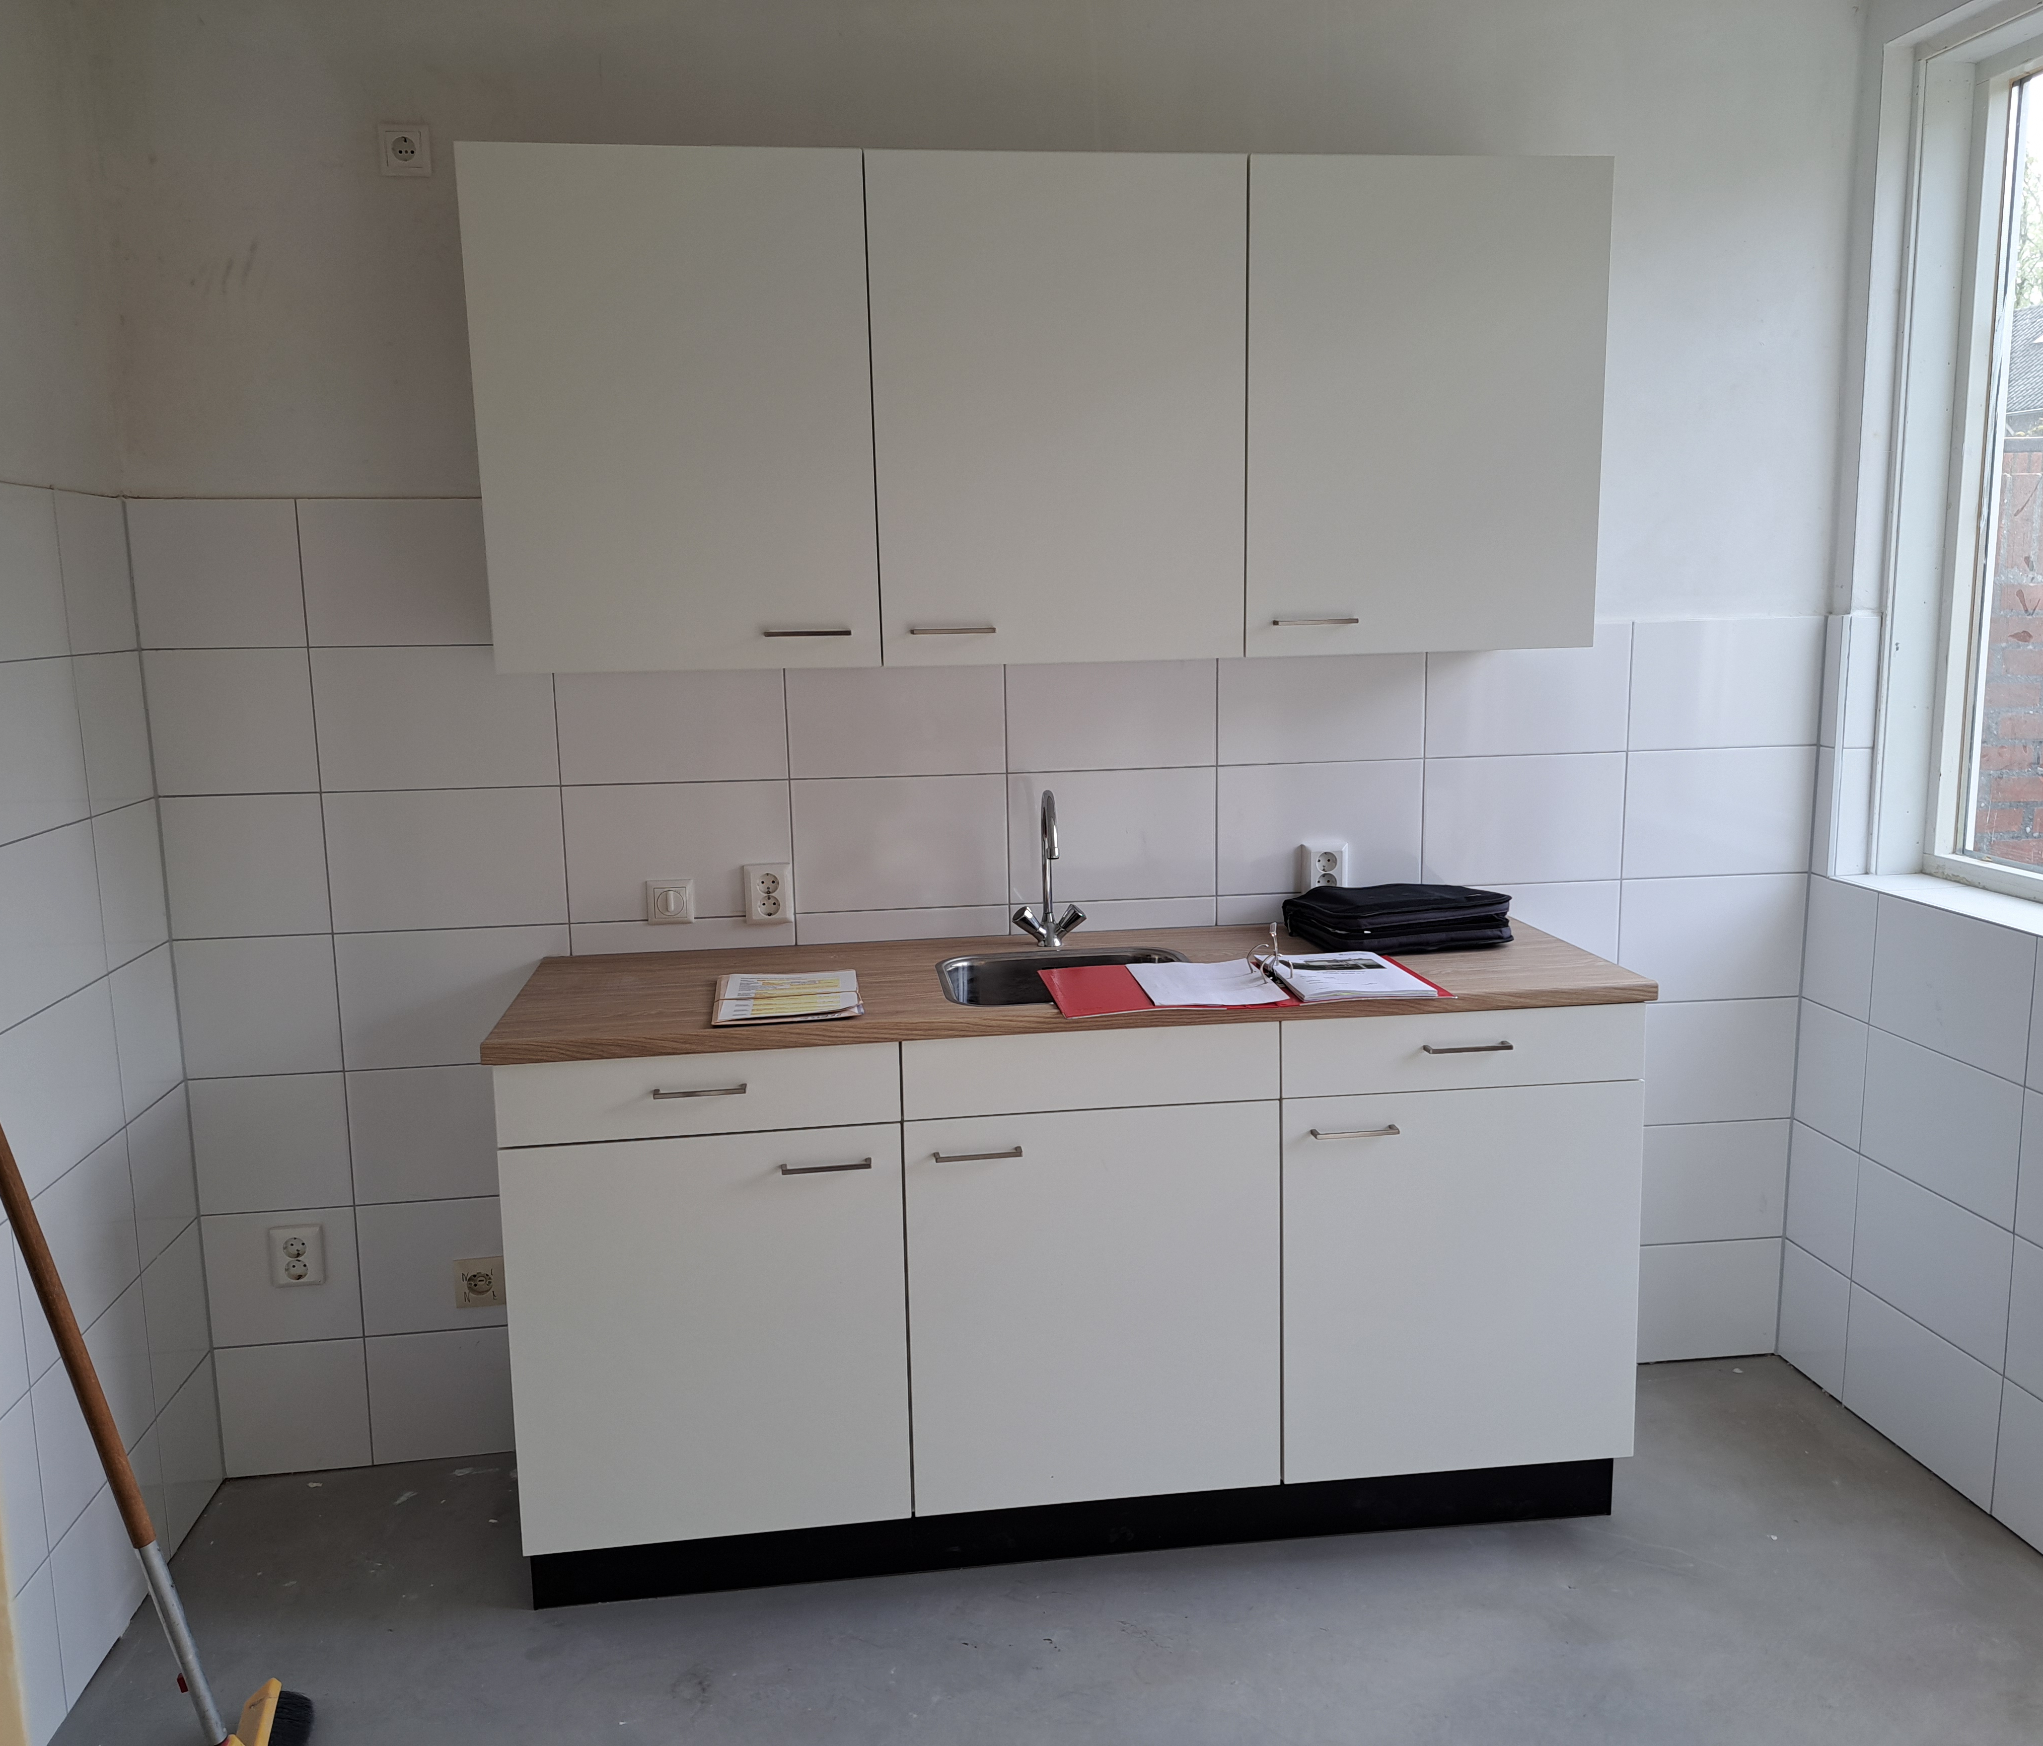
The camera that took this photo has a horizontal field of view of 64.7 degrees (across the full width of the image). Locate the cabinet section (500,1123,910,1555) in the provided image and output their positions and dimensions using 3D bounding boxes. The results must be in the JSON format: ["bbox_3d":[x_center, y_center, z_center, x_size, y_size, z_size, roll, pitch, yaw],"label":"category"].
[{"bbox_3d":[-0.510,0.670,2.753,0.600,0.652,0.573,-2,9,-7],"label":"cabinet section"}]

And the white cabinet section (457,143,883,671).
[{"bbox_3d":[-0.550,-0.731,2.644,0.600,0.779,0.340,-2,9,-7],"label":"white cabinet section"}]

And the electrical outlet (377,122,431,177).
[{"bbox_3d":[-1.025,-1.201,2.682,0.080,0.080,0.015,-2,10,-7],"label":"electrical outlet"}]

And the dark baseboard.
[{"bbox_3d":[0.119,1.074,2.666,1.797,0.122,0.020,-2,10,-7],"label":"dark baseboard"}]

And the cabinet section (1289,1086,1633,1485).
[{"bbox_3d":[0.680,0.623,2.902,0.600,0.652,0.573,-2,9,-7],"label":"cabinet section"}]

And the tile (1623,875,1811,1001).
[{"bbox_3d":[1.369,0.134,3.205,0.390,0.249,0.010,-2,9,-7],"label":"tile"}]

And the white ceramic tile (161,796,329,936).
[{"bbox_3d":[-1.364,-0.010,2.844,0.265,0.249,0.010,-2,10,-7],"label":"white ceramic tile"}]

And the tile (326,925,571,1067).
[{"bbox_3d":[-1.016,0.225,2.904,0.400,0.249,0.010,-2,9,-7],"label":"tile"}]

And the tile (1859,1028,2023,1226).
[{"bbox_3d":[1.626,0.443,2.855,0.010,0.250,0.400,-2,9,-7],"label":"tile"}]

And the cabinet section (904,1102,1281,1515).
[{"bbox_3d":[0.085,0.647,2.827,0.600,0.652,0.573,-2,9,-7],"label":"cabinet section"}]

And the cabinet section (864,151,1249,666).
[{"bbox_3d":[0.045,-0.754,2.719,0.600,0.779,0.340,-2,9,-7],"label":"cabinet section"}]

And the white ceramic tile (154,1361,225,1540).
[{"bbox_3d":[-1.459,1.015,2.839,0.010,0.258,0.266,-2,9,-8],"label":"white ceramic tile"}]

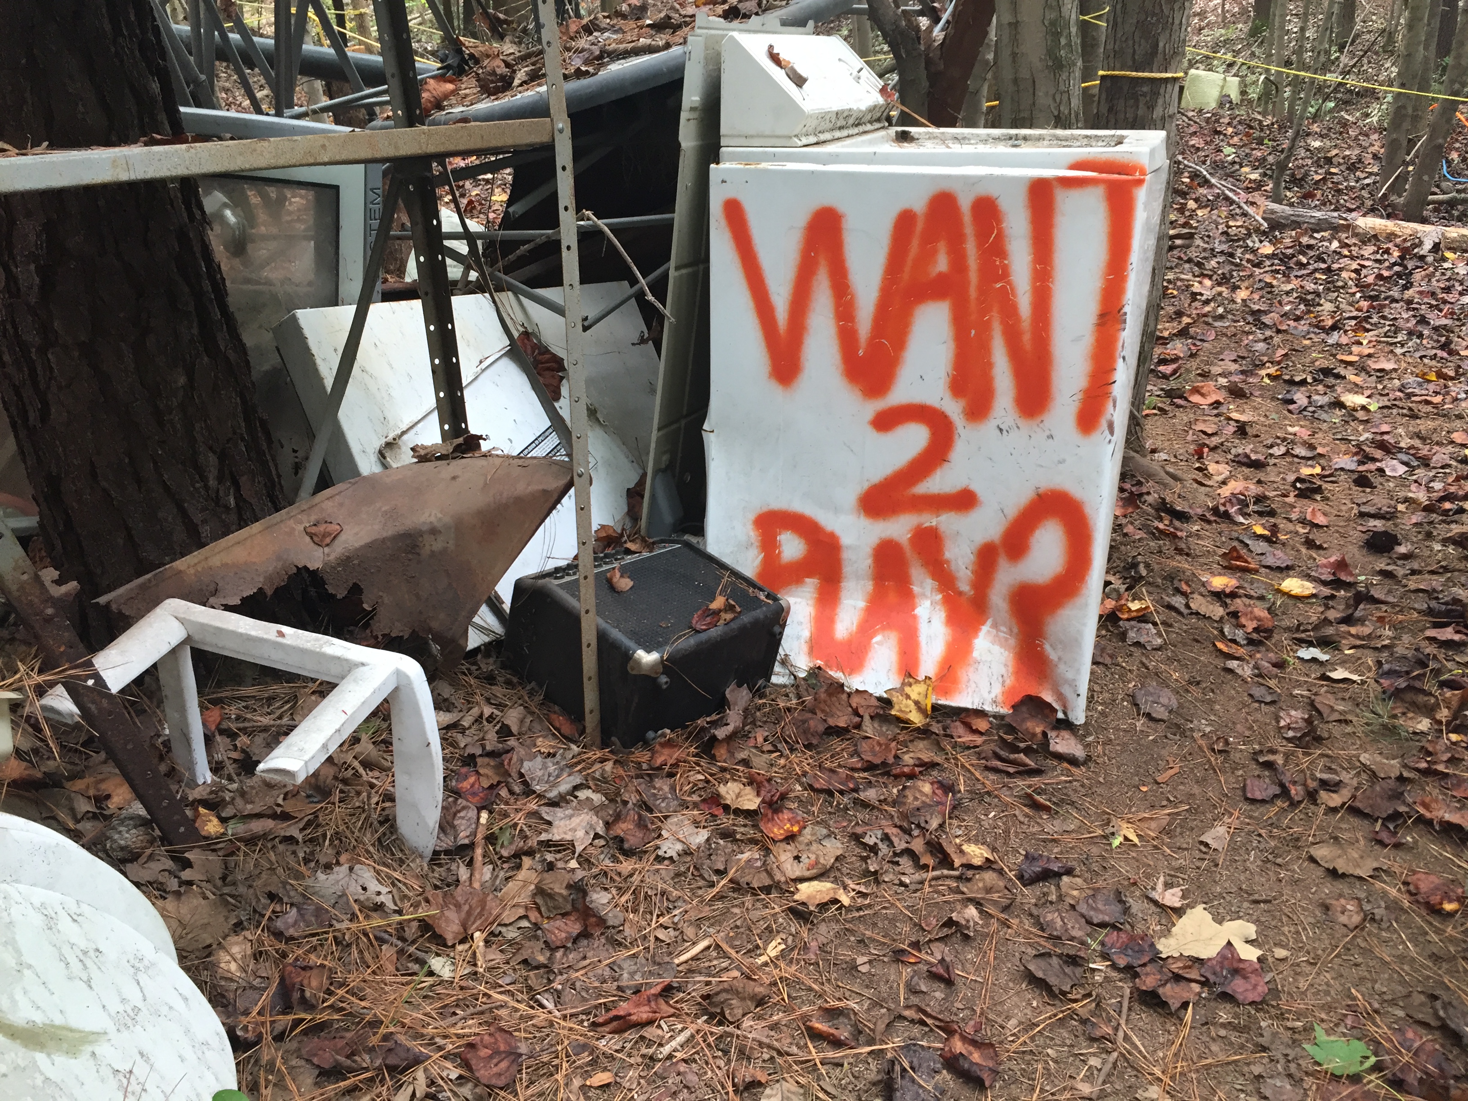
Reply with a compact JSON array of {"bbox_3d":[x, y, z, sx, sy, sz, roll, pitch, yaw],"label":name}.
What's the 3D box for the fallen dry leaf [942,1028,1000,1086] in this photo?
[{"bbox_3d":[0.261,0.560,1.353,0.060,0.027,0.048,14,26,32],"label":"fallen dry leaf"}]

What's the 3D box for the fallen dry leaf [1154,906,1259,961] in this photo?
[{"bbox_3d":[0.594,0.488,1.524,0.102,0.018,0.127,21,31,40],"label":"fallen dry leaf"}]

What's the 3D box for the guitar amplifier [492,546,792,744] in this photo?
[{"bbox_3d":[-0.143,0.137,2.093,0.326,0.186,0.338,34,34,32],"label":"guitar amplifier"}]

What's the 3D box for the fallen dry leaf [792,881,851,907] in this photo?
[{"bbox_3d":[0.115,0.457,1.641,0.078,0.015,0.038,-2,25,-4],"label":"fallen dry leaf"}]

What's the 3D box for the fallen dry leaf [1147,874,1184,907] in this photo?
[{"bbox_3d":[0.573,0.449,1.612,0.046,0.020,0.043,20,30,38],"label":"fallen dry leaf"}]

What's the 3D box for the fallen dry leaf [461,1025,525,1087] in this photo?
[{"bbox_3d":[-0.266,0.570,1.389,0.060,0.020,0.070,-19,31,-35],"label":"fallen dry leaf"}]

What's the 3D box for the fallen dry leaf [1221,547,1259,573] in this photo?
[{"bbox_3d":[1.050,0.022,2.567,0.060,0.030,0.083,-11,27,-23],"label":"fallen dry leaf"}]

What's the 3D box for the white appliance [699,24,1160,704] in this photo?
[{"bbox_3d":[0.393,-0.368,2.265,0.655,1.084,0.675,7,23,18],"label":"white appliance"}]

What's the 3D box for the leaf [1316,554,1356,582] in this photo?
[{"bbox_3d":[1.297,0.041,2.652,0.078,0.027,0.060,7,23,19],"label":"leaf"}]

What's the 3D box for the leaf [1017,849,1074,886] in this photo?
[{"bbox_3d":[0.424,0.435,1.674,0.073,0.022,0.045,-6,22,-14],"label":"leaf"}]

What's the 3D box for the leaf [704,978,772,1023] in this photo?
[{"bbox_3d":[0.007,0.522,1.435,0.072,0.025,0.053,-13,27,-28],"label":"leaf"}]

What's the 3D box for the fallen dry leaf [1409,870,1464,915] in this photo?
[{"bbox_3d":[0.919,0.447,1.612,0.056,0.024,0.067,-21,31,-40],"label":"fallen dry leaf"}]

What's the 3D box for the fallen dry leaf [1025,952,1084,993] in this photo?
[{"bbox_3d":[0.393,0.513,1.518,0.065,0.015,0.052,22,32,39],"label":"fallen dry leaf"}]

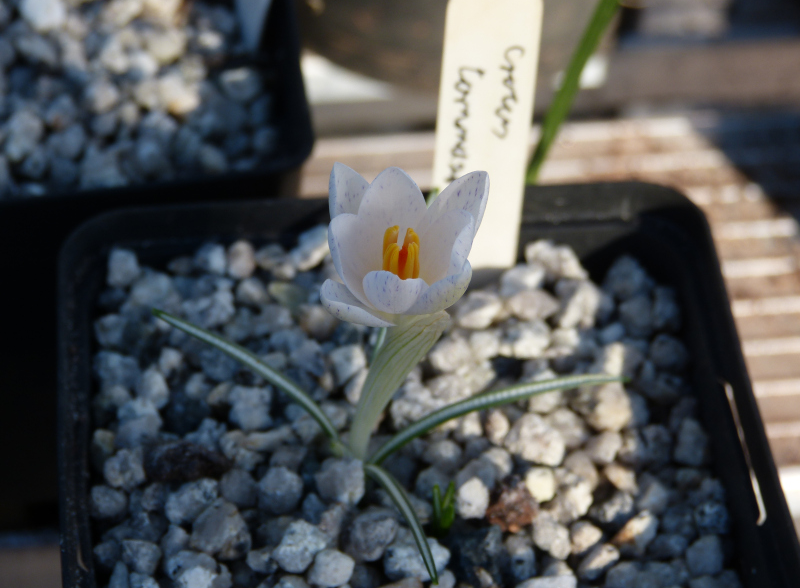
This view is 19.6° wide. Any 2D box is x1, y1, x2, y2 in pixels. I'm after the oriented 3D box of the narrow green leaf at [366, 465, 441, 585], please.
[{"bbox_3d":[0.000,0.035,0.369,0.003,0.007,0.028,-17,52,-17],"label":"narrow green leaf"}]

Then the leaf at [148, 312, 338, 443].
[{"bbox_3d":[-0.026,0.013,0.386,0.041,0.010,0.003,30,54,22],"label":"leaf"}]

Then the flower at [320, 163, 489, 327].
[{"bbox_3d":[0.001,-0.003,0.349,0.025,0.022,0.023,3,49,0],"label":"flower"}]

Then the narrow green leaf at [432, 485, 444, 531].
[{"bbox_3d":[0.006,0.034,0.371,0.002,0.013,0.002,-1,48,5],"label":"narrow green leaf"}]

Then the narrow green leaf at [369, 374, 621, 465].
[{"bbox_3d":[0.016,0.020,0.381,0.045,0.010,0.004,-14,51,-14],"label":"narrow green leaf"}]

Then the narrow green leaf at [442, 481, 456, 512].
[{"bbox_3d":[0.008,0.033,0.372,0.002,0.009,0.002,2,49,0],"label":"narrow green leaf"}]

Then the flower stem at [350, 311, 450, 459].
[{"bbox_3d":[-0.001,0.016,0.371,0.009,0.038,0.007,11,48,-10],"label":"flower stem"}]

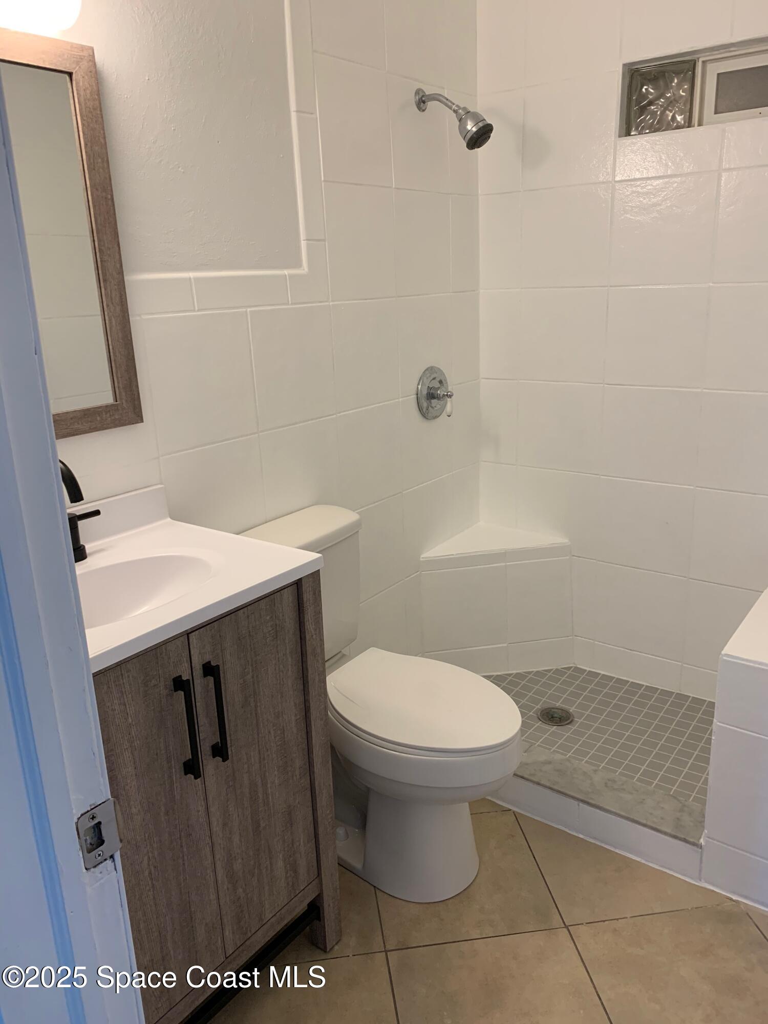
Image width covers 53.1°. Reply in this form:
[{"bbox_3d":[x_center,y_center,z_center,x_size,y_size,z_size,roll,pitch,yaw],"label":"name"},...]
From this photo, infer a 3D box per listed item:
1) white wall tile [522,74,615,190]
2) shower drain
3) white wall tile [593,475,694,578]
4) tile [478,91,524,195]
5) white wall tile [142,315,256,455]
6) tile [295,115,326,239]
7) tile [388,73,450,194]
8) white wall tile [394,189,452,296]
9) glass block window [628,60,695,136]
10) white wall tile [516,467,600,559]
[{"bbox_3d":[0.553,-1.137,2.313,0.294,0.295,0.010,10,21,36],"label":"white wall tile"},{"bbox_3d":[0.566,0.675,2.525,0.115,0.012,0.115,-2,17,1],"label":"shower drain"},{"bbox_3d":[0.853,0.046,2.519,0.304,0.300,0.010,10,21,36],"label":"white wall tile"},{"bbox_3d":[0.372,-1.170,2.448,0.157,0.295,0.010,10,21,36],"label":"tile"},{"bbox_3d":[-0.418,-0.306,1.791,0.010,0.302,0.298,10,21,36],"label":"white wall tile"},{"bbox_3d":[-0.193,-0.853,1.969,0.011,0.300,0.091,11,21,37],"label":"tile"},{"bbox_3d":[0.104,-1.098,2.251,0.010,0.295,0.294,10,21,36],"label":"tile"},{"bbox_3d":[0.122,-0.833,2.393,0.010,0.302,0.305,10,21,36],"label":"white wall tile"},{"bbox_3d":[0.812,-1.185,2.209,0.195,0.187,0.080,10,21,36],"label":"glass block window"},{"bbox_3d":[0.611,0.002,2.700,0.303,0.300,0.010,10,21,36],"label":"white wall tile"}]

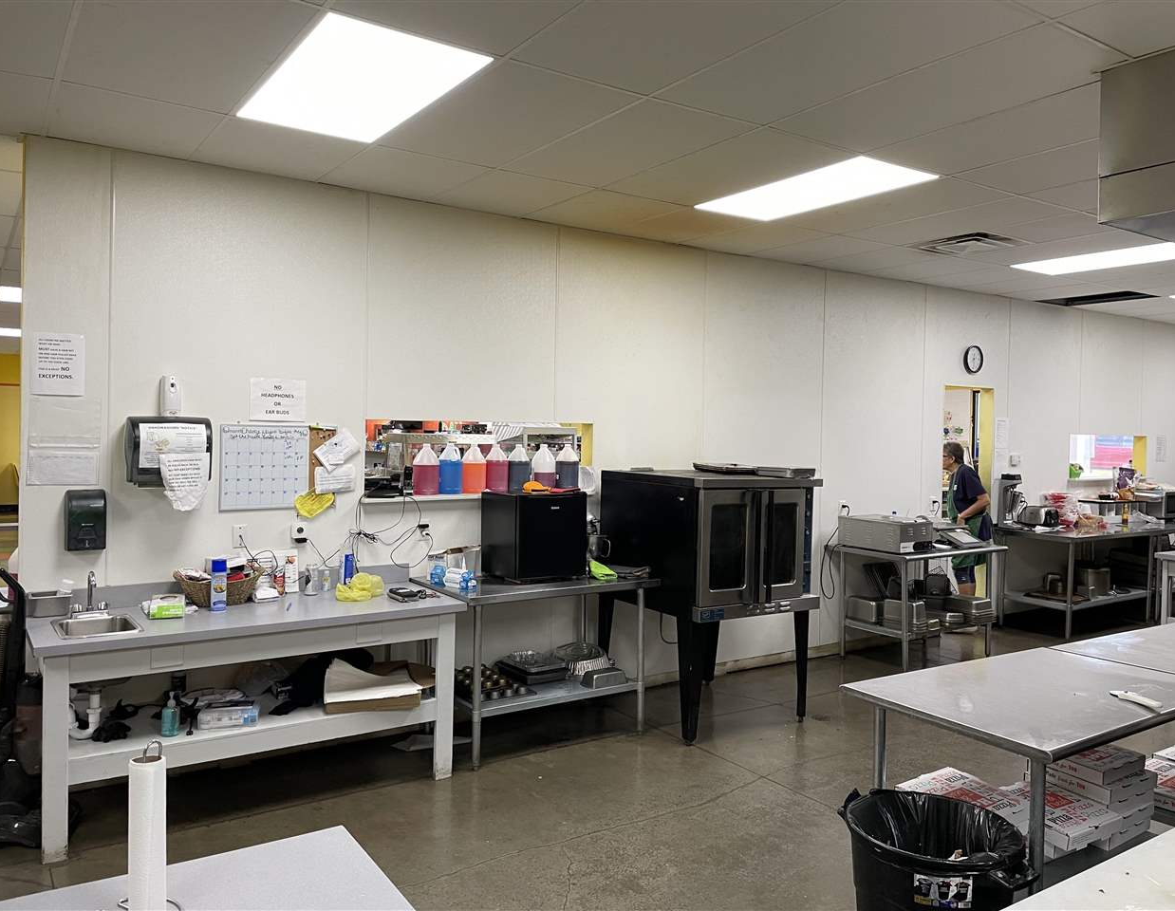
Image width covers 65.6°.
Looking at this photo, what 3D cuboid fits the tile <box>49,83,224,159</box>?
[{"bbox_3d":[-1.937,-1.411,3.901,0.610,0.030,0.775,0,1,-34],"label":"tile"}]

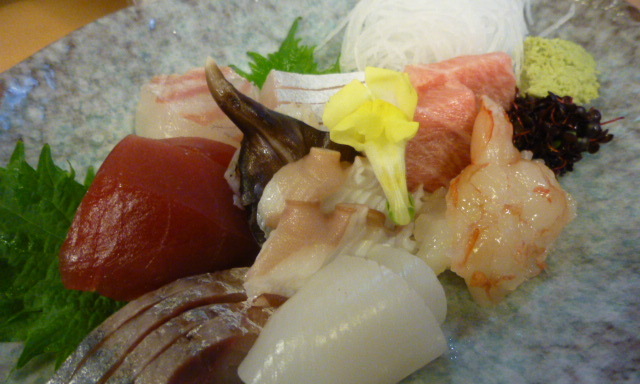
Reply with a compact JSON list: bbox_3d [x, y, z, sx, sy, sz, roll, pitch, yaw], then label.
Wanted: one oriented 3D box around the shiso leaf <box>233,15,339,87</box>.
[{"bbox_3d":[-0.014,-0.056,0.201,0.046,0.019,0.046,-2,47,0],"label":"shiso leaf"}]

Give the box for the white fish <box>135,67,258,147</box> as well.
[{"bbox_3d":[-0.046,-0.029,0.178,0.042,0.021,0.033,-8,47,-5],"label":"white fish"}]

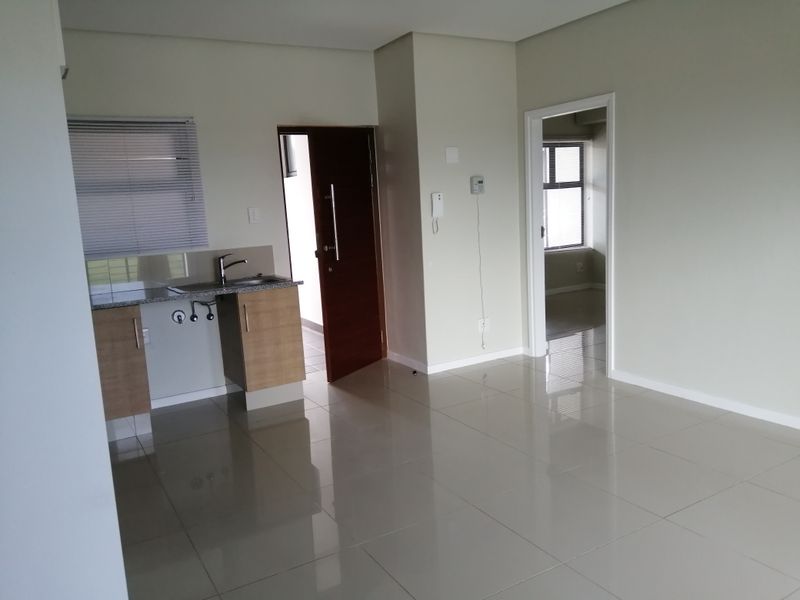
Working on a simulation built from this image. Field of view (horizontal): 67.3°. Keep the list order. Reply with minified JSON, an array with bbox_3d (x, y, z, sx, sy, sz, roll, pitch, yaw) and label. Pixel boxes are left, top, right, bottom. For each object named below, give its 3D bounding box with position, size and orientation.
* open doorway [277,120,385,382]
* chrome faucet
[{"bbox_3d":[-0.560,-0.426,5.264,0.916,2.110,0.139,-8,10,-30],"label":"open doorway"},{"bbox_3d":[-1.256,-0.231,4.501,0.218,0.230,0.059,-1,9,9],"label":"chrome faucet"}]

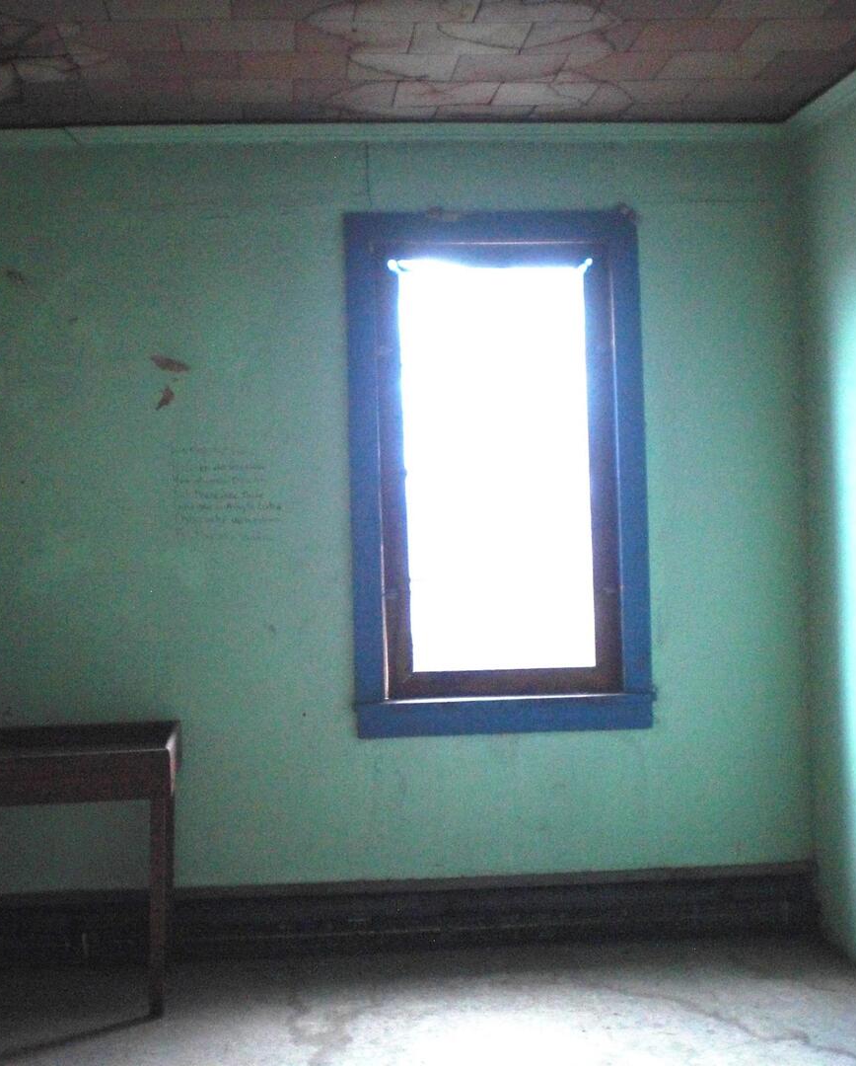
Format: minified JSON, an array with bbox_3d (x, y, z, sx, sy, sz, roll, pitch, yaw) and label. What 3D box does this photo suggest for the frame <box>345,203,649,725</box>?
[{"bbox_3d":[0.234,-0.195,5.086,0.969,1.704,0.045,-2,1,-4],"label":"frame"}]

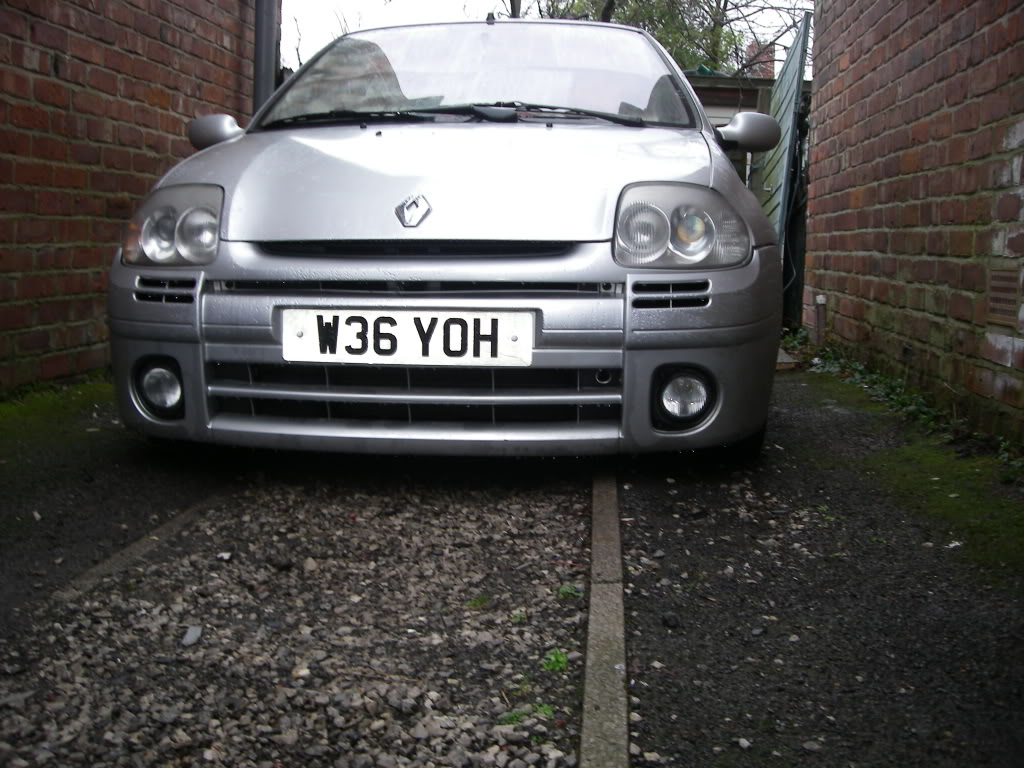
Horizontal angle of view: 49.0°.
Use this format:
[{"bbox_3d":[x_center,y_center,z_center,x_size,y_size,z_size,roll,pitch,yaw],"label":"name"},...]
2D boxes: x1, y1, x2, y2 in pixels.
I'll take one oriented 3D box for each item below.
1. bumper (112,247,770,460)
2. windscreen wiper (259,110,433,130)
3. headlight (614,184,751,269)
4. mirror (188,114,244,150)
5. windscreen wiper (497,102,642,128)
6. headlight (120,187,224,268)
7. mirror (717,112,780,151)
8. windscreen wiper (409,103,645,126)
[{"bbox_3d":[-0.199,-0.098,2.525,1.630,0.460,0.480,1,7,5],"label":"bumper"},{"bbox_3d":[-0.476,-0.739,3.172,0.560,0.050,0.070,3,8,22],"label":"windscreen wiper"},{"bbox_3d":[0.374,-0.335,2.434,0.330,0.190,0.250,1,7,5],"label":"headlight"},{"bbox_3d":[-0.929,-0.790,3.555,0.200,0.122,0.130,1,7,5],"label":"mirror"},{"bbox_3d":[0.161,-0.739,3.085,0.430,0.050,0.075,6,7,-2],"label":"windscreen wiper"},{"bbox_3d":[-0.771,-0.353,2.534,0.330,0.190,0.250,1,7,5],"label":"headlight"},{"bbox_3d":[0.720,-0.764,3.412,0.200,0.122,0.130,1,7,5],"label":"mirror"},{"bbox_3d":[0.037,-0.739,3.081,0.650,0.070,0.100,1,7,5],"label":"windscreen wiper"}]

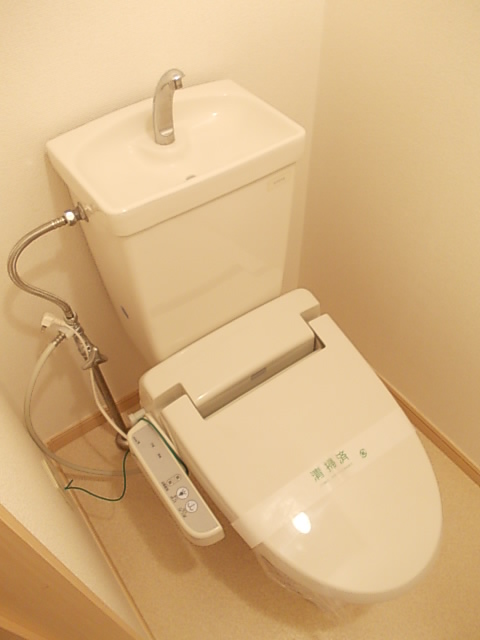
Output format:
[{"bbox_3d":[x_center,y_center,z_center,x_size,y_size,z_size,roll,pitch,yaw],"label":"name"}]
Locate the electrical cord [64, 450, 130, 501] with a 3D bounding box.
[{"bbox_3d":[-0.283,0.317,1.046,0.136,0.174,0.089,-29,55,-22],"label":"electrical cord"}]

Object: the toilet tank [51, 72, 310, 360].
[{"bbox_3d":[-0.098,-0.151,0.955,0.340,0.419,0.237,-29,55,-22],"label":"toilet tank"}]

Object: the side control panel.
[{"bbox_3d":[-0.116,0.274,0.880,0.050,0.050,0.234,-29,55,-22],"label":"side control panel"}]

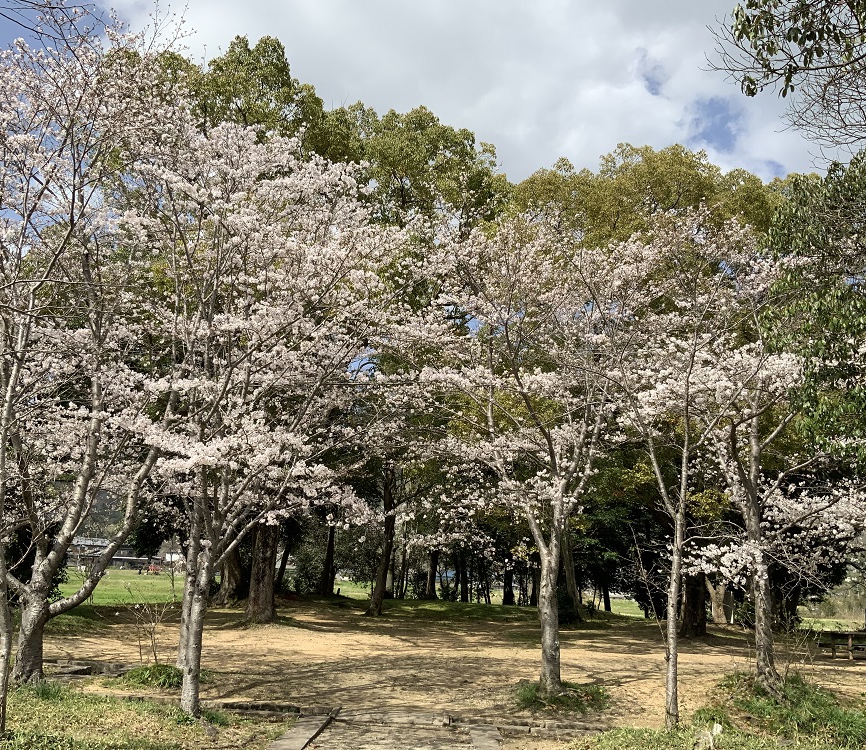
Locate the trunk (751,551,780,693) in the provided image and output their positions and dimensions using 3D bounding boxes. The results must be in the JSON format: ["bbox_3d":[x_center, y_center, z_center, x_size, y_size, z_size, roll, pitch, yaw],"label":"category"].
[{"bbox_3d":[5.571,4.111,14.042,0.420,2.288,0.380,0,-13,0],"label":"trunk"}]

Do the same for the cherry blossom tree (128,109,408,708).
[{"bbox_3d":[-2.663,0.419,13.532,4.600,9.519,4.300,0,-13,0],"label":"cherry blossom tree"}]

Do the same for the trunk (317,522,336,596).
[{"bbox_3d":[-4.464,7.719,35.125,0.753,3.024,0.678,3,-14,0],"label":"trunk"}]

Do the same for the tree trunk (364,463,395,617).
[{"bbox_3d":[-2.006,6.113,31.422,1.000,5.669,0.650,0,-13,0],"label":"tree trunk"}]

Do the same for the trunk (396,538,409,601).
[{"bbox_3d":[-1.489,9.438,40.915,0.683,2.851,0.615,3,-14,0],"label":"trunk"}]

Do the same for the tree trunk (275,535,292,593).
[{"bbox_3d":[-5.909,7.442,33.118,0.631,2.231,0.568,3,-14,0],"label":"tree trunk"}]

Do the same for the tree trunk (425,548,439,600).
[{"bbox_3d":[-0.021,8.525,36.008,0.520,2.091,0.450,0,-13,0],"label":"tree trunk"}]

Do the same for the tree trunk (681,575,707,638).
[{"bbox_3d":[7.804,6.898,25.101,0.820,1.909,0.780,0,-13,0],"label":"tree trunk"}]

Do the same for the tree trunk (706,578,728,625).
[{"bbox_3d":[11.150,8.902,32.950,0.867,1.751,0.781,3,-14,0],"label":"tree trunk"}]

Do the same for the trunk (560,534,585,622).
[{"bbox_3d":[4.992,7.242,30.199,0.866,3.227,0.779,3,-14,0],"label":"trunk"}]

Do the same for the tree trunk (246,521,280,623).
[{"bbox_3d":[-4.840,5.646,23.790,0.962,2.754,0.866,3,-14,0],"label":"tree trunk"}]

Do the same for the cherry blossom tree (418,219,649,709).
[{"bbox_3d":[1.456,0.913,12.349,3.520,7.079,3.520,3,-14,0],"label":"cherry blossom tree"}]

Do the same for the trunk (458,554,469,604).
[{"bbox_3d":[1.452,9.629,39.871,0.571,2.312,0.514,3,-14,0],"label":"trunk"}]

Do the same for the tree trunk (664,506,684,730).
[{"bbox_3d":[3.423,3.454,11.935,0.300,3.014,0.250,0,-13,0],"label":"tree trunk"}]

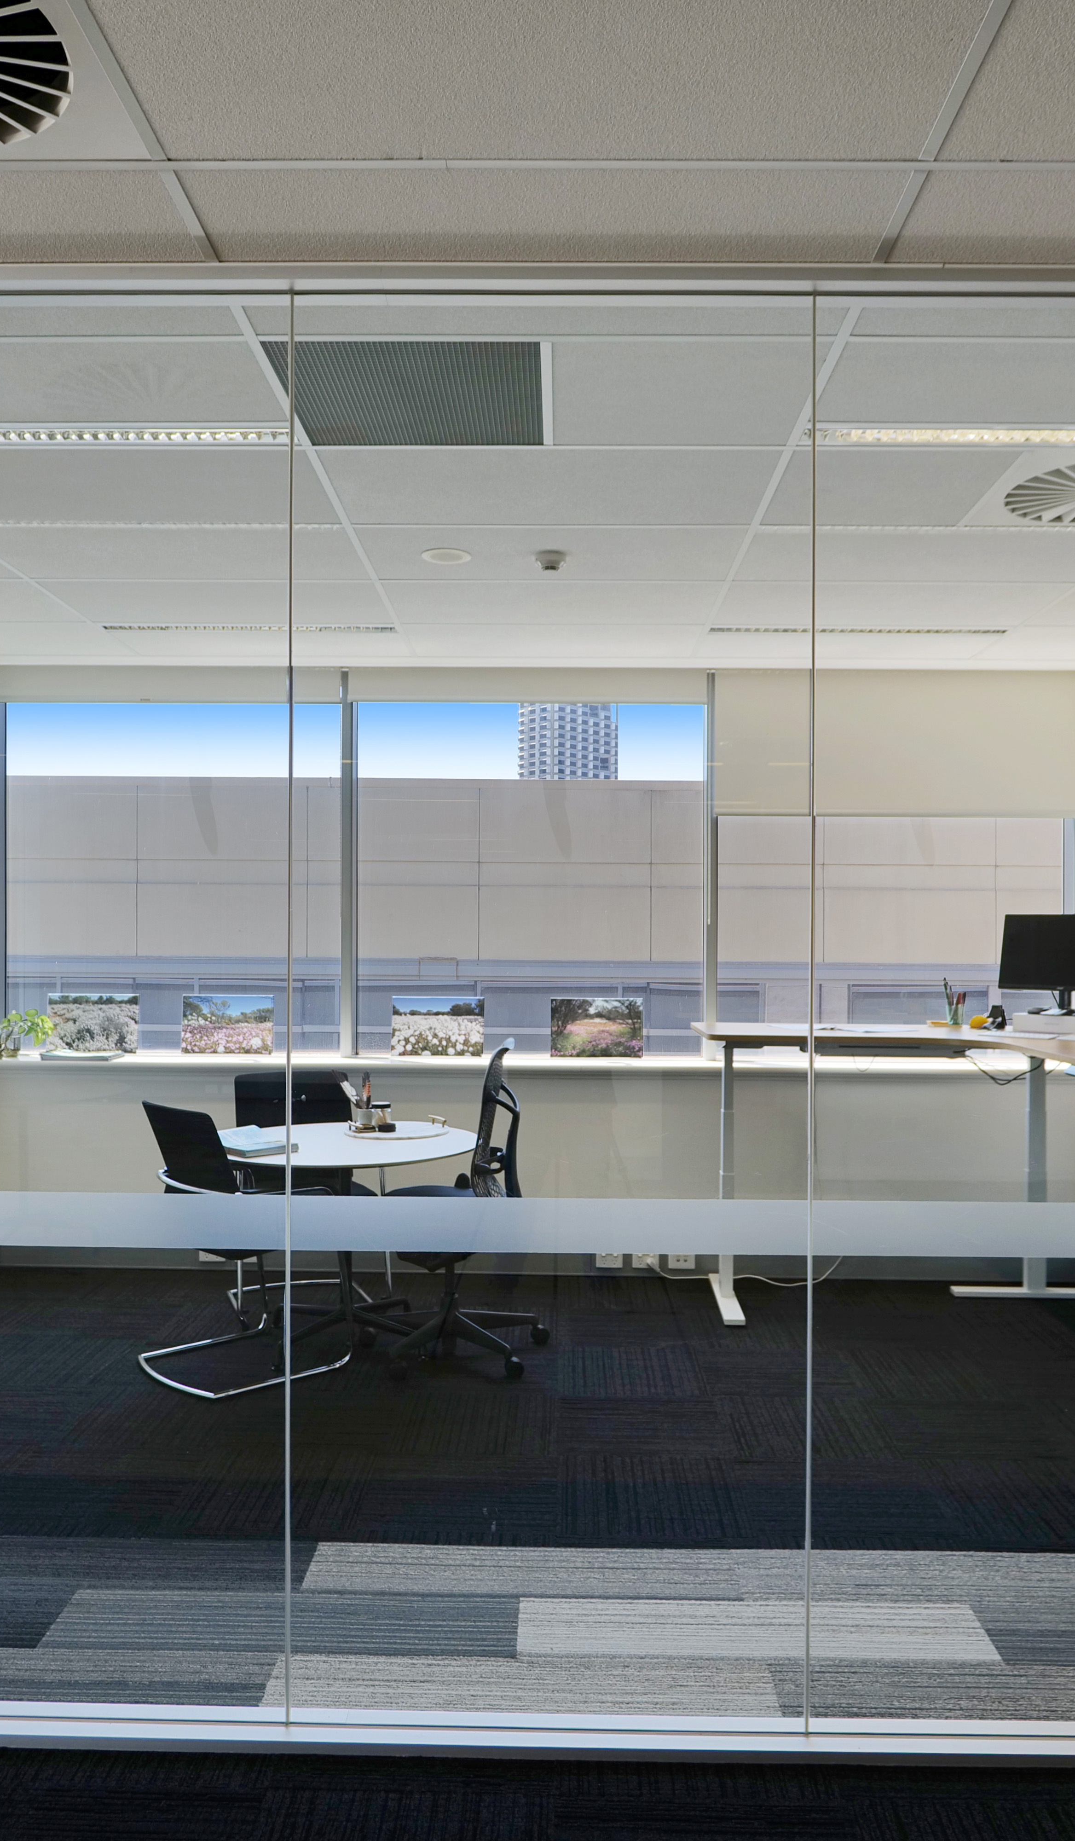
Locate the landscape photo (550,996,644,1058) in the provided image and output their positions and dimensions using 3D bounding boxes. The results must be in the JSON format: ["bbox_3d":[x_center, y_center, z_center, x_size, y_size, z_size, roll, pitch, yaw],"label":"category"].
[{"bbox_3d":[0.287,0.517,5.880,0.440,0.285,0.015,0,0,1],"label":"landscape photo"}]

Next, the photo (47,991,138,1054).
[{"bbox_3d":[-2.128,0.497,5.890,0.440,0.285,0.015,0,0,1],"label":"photo"}]

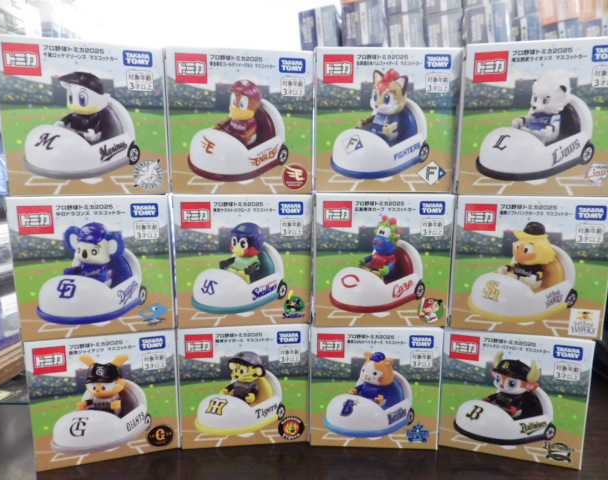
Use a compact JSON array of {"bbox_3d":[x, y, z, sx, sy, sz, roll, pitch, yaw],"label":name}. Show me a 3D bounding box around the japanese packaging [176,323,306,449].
[{"bbox_3d":[-0.039,0.090,0.277,0.081,0.081,0.043,-1,9,-6],"label":"japanese packaging"}]

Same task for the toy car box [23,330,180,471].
[{"bbox_3d":[-0.123,0.092,0.263,0.081,0.081,0.043,-2,9,-16],"label":"toy car box"}]

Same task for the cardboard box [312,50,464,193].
[{"bbox_3d":[0.047,-0.069,0.251,0.081,0.081,0.043,0,9,0],"label":"cardboard box"}]

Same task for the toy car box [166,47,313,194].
[{"bbox_3d":[-0.037,-0.070,0.254,0.081,0.081,0.043,-1,9,-6],"label":"toy car box"}]

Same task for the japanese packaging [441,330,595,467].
[{"bbox_3d":[0.132,0.092,0.267,0.081,0.081,0.043,3,9,15],"label":"japanese packaging"}]

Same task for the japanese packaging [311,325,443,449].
[{"bbox_3d":[0.046,0.090,0.276,0.081,0.081,0.043,1,9,2],"label":"japanese packaging"}]

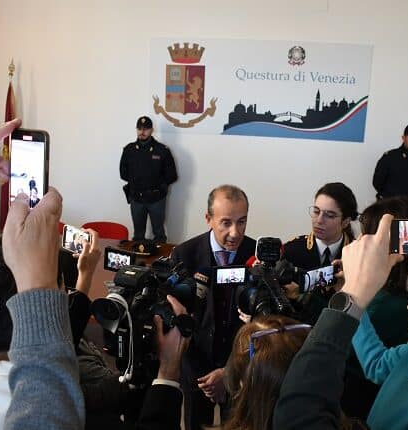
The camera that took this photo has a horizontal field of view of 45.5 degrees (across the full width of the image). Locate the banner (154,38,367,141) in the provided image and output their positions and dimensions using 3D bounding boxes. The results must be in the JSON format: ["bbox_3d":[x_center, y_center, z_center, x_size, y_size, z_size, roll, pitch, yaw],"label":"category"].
[{"bbox_3d":[0.572,-1.308,5.098,2.267,0.973,0.020,3,12,4],"label":"banner"}]

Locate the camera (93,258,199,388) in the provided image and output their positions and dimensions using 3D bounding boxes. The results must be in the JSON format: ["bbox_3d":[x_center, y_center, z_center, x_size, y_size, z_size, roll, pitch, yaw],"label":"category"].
[{"bbox_3d":[-0.144,0.253,1.200,0.165,0.200,0.320,4,14,10],"label":"camera"}]

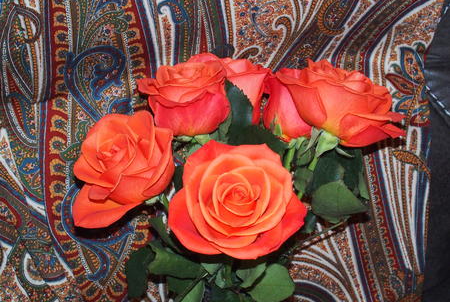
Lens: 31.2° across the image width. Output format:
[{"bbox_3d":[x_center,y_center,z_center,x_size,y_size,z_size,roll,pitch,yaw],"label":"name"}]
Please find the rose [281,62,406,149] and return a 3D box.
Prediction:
[{"bbox_3d":[0.076,-0.031,0.530,0.078,0.053,0.068,13,24,0],"label":"rose"}]

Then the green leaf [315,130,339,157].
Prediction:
[{"bbox_3d":[0.077,-0.006,0.610,0.016,0.008,0.021,30,77,1],"label":"green leaf"}]

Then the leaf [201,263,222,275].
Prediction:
[{"bbox_3d":[-0.008,0.073,0.500,0.014,0.009,0.005,0,18,0],"label":"leaf"}]

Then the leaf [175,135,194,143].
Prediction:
[{"bbox_3d":[-0.032,-0.010,0.630,0.016,0.006,0.008,0,60,0],"label":"leaf"}]

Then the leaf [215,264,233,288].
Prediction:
[{"bbox_3d":[-0.001,0.090,0.580,0.013,0.007,0.018,6,73,2],"label":"leaf"}]

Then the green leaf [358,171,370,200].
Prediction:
[{"bbox_3d":[0.111,0.028,0.645,0.013,0.006,0.026,-14,75,-23],"label":"green leaf"}]

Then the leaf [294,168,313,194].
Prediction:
[{"bbox_3d":[0.052,0.020,0.535,0.012,0.017,0.006,0,18,0],"label":"leaf"}]

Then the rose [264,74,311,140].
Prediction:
[{"bbox_3d":[0.055,-0.037,0.655,0.052,0.060,0.052,0,12,0],"label":"rose"}]

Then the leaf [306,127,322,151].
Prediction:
[{"bbox_3d":[0.068,-0.008,0.615,0.009,0.006,0.021,30,84,24],"label":"leaf"}]

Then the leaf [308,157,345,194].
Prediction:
[{"bbox_3d":[0.068,0.016,0.540,0.024,0.024,0.009,0,18,0],"label":"leaf"}]

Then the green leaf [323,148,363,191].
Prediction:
[{"bbox_3d":[0.080,0.013,0.550,0.027,0.029,0.010,0,18,0],"label":"green leaf"}]

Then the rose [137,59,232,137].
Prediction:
[{"bbox_3d":[-0.027,-0.036,0.530,0.060,0.050,0.058,-5,25,0],"label":"rose"}]

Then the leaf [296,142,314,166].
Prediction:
[{"bbox_3d":[0.063,0.003,0.635,0.014,0.006,0.020,11,70,4],"label":"leaf"}]

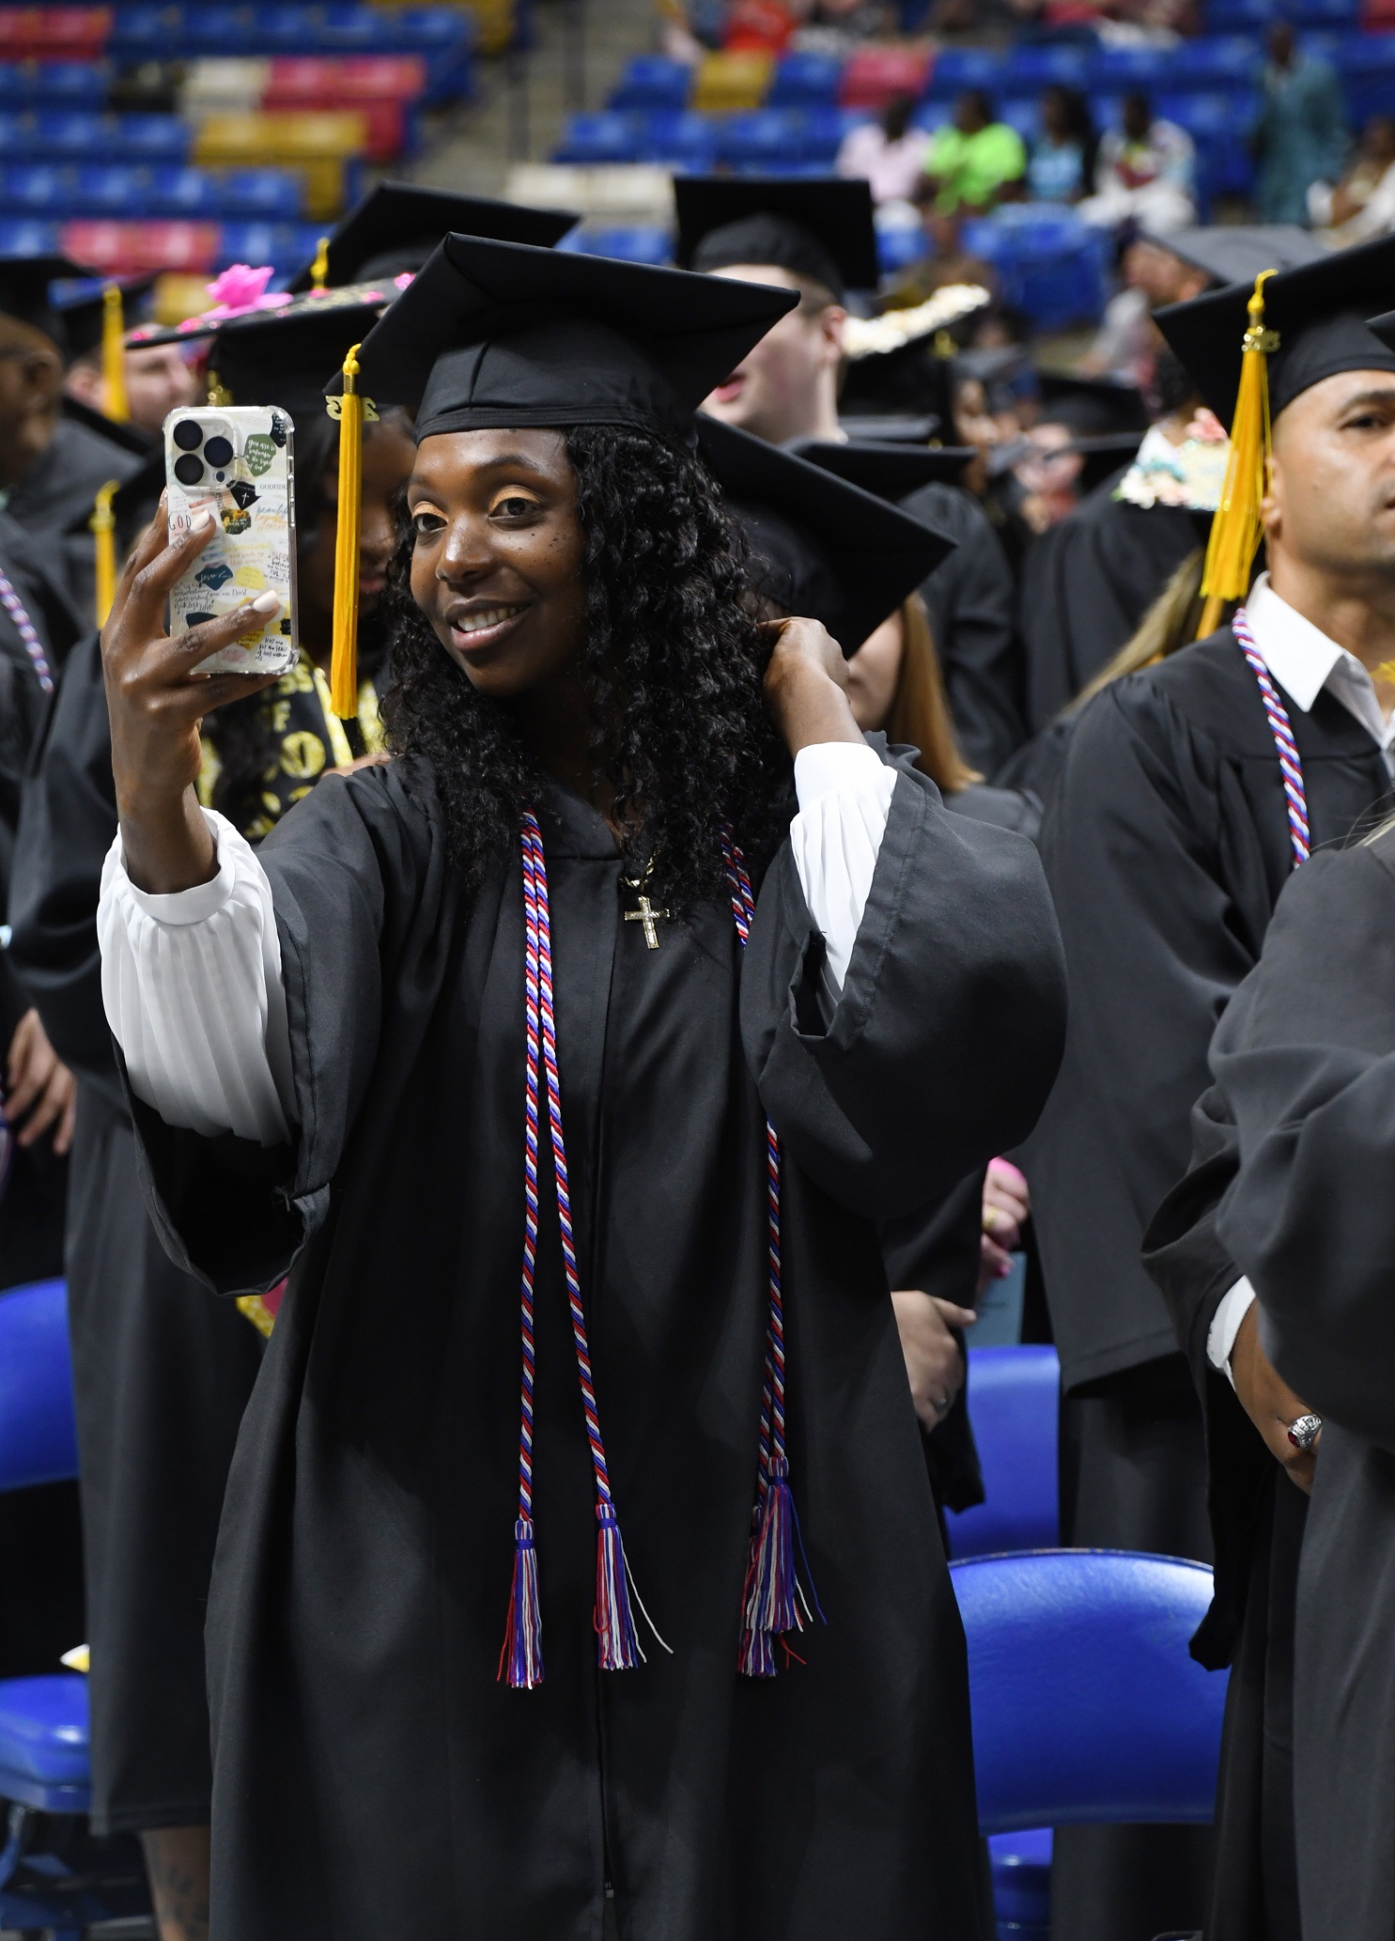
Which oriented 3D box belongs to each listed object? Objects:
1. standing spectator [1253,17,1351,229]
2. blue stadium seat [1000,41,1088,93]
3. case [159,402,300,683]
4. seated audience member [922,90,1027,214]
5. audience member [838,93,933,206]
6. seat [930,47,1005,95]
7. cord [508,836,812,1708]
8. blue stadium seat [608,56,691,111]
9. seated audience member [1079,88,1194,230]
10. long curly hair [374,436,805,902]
[{"bbox_3d":[3.106,-4.019,40.457,0.540,1.720,0.360,2,6,25],"label":"standing spectator"},{"bbox_3d":[1.993,-4.965,45.134,0.480,0.740,0.480,2,6,22],"label":"blue stadium seat"},{"bbox_3d":[-0.265,-0.244,4.460,0.076,0.152,0.013,0,6,18],"label":"case"},{"bbox_3d":[1.450,-4.012,41.217,0.550,1.200,0.750,2,5,18],"label":"seated audience member"},{"bbox_3d":[1.041,-4.349,44.659,0.520,1.270,0.750,2,6,22],"label":"audience member"},{"bbox_3d":[1.548,-4.960,45.334,0.480,0.740,0.480,2,6,22],"label":"seat"},{"bbox_3d":[-0.027,0.150,4.970,0.205,0.606,0.180,0,5,3],"label":"cord"},{"bbox_3d":[-0.275,-4.762,44.031,0.480,0.700,0.500,2,5,23],"label":"blue stadium seat"},{"bbox_3d":[2.449,-4.282,44.059,0.520,1.270,0.750,2,6,22],"label":"seated audience member"},{"bbox_3d":[-0.070,-0.206,4.950,0.250,0.335,0.250,2,6,25],"label":"long curly hair"}]

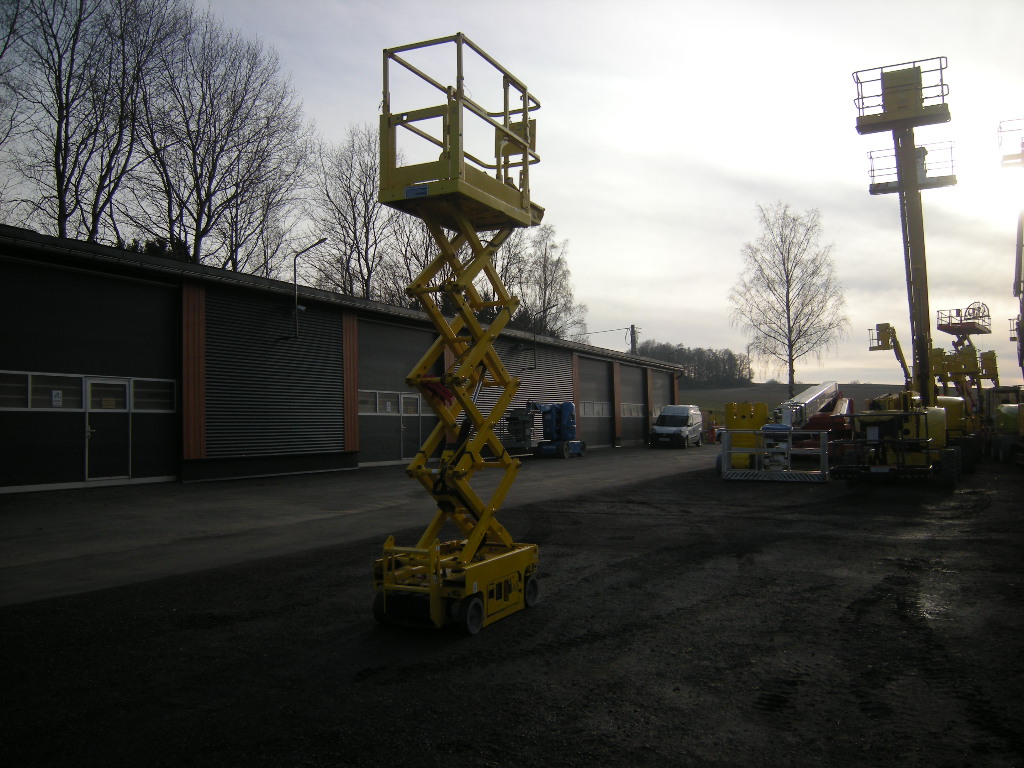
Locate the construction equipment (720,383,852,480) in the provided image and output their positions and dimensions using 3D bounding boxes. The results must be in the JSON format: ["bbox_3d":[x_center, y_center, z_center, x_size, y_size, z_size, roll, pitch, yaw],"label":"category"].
[{"bbox_3d":[7.994,1.153,22.361,2.350,2.750,8.400,-3,-4,29],"label":"construction equipment"}]

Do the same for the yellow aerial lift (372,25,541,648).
[{"bbox_3d":[-0.390,-0.382,7.217,0.780,4.690,1.800,-3,-4,26],"label":"yellow aerial lift"}]

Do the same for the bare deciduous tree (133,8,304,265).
[{"bbox_3d":[-14.463,-7.509,40.000,8.600,20.800,8.600,-1,-3,0],"label":"bare deciduous tree"}]

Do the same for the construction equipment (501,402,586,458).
[{"bbox_3d":[1.102,1.585,28.741,1.500,2.000,5.200,-3,-4,27],"label":"construction equipment"}]

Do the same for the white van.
[{"bbox_3d":[9.622,2.449,48.130,2.020,2.470,5.150,-3,-4,23],"label":"white van"}]

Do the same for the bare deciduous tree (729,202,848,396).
[{"bbox_3d":[20.697,-6.026,62.000,8.900,15.200,8.900,-1,-3,0],"label":"bare deciduous tree"}]

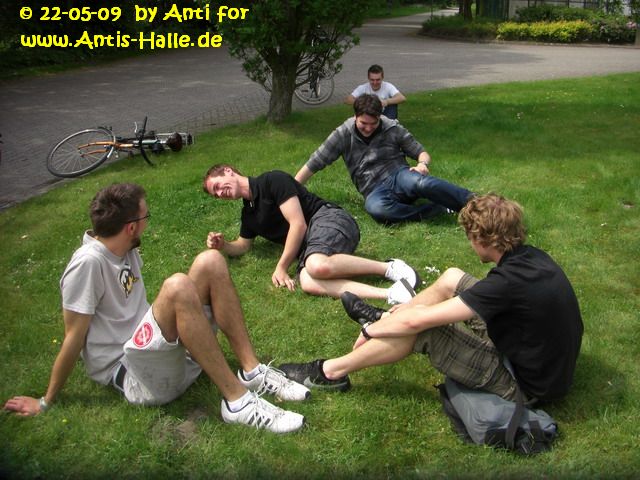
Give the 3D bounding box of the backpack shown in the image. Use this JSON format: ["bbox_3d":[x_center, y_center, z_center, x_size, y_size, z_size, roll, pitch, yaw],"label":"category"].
[{"bbox_3d":[0.667,0.633,2.610,0.380,0.170,0.320,0,20,0],"label":"backpack"}]

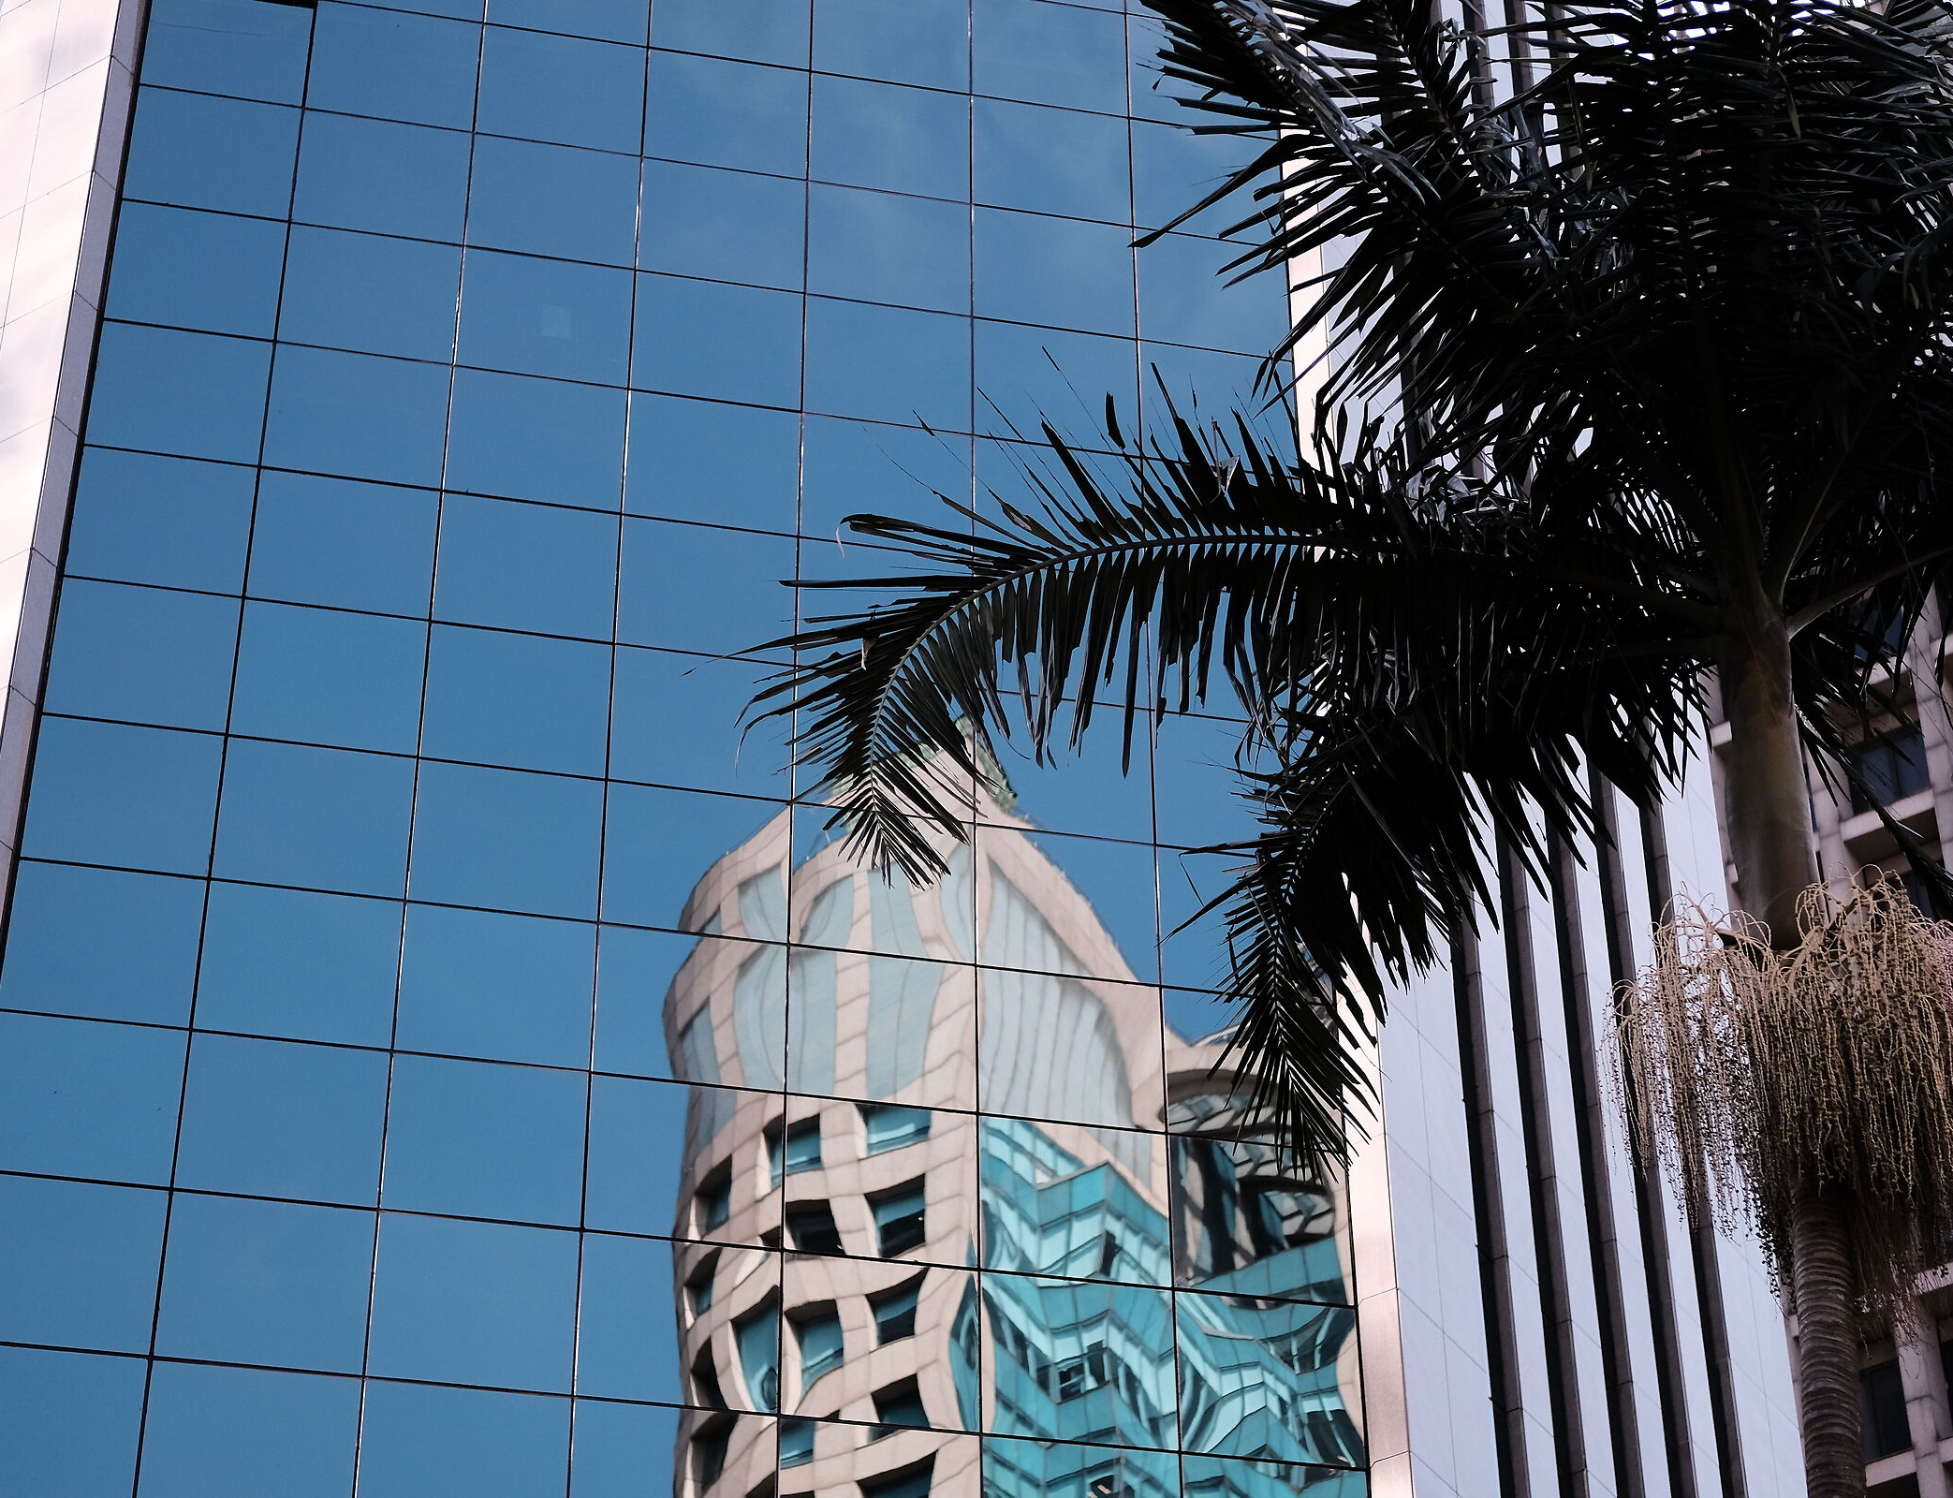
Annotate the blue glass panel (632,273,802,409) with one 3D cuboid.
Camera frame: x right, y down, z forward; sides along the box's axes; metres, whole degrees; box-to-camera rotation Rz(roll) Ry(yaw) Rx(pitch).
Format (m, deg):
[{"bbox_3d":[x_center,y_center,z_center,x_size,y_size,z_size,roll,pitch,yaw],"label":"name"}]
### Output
[{"bbox_3d":[-2.056,-3.207,37.016,1.337,1.260,0.060,7,-39,-9],"label":"blue glass panel"}]

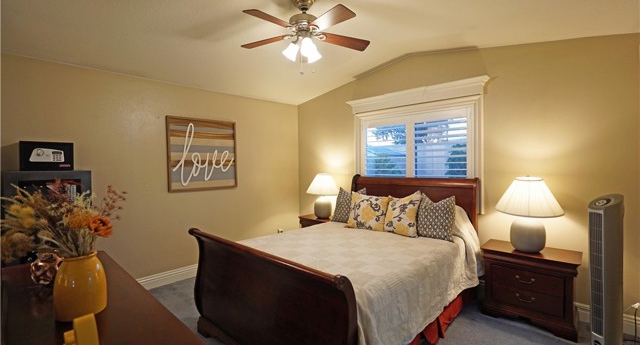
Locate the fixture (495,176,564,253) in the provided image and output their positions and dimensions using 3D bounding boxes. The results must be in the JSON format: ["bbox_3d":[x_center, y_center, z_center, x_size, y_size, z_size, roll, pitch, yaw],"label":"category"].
[{"bbox_3d":[1.840,0.367,2.512,0.485,0.670,0.485,1,3,42],"label":"fixture"}]

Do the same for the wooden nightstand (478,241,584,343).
[{"bbox_3d":[1.880,1.012,2.555,0.680,0.620,0.390,1,3,42],"label":"wooden nightstand"}]

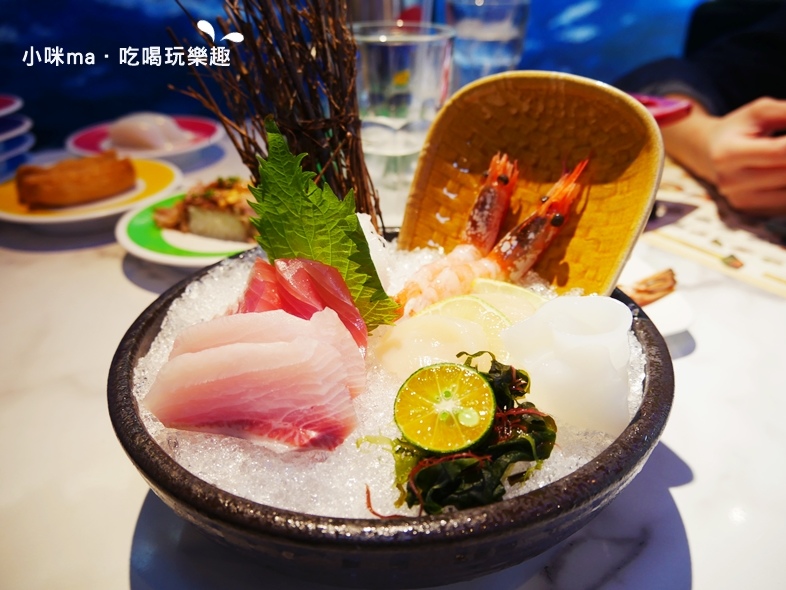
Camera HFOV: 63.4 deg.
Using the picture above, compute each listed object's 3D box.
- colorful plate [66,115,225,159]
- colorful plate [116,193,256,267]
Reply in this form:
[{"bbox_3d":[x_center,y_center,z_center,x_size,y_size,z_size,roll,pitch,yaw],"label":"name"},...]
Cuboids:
[{"bbox_3d":[-0.242,-0.148,0.637,0.150,0.024,0.150,0,30,0],"label":"colorful plate"},{"bbox_3d":[-0.118,-0.044,0.459,0.150,0.024,0.150,0,30,0],"label":"colorful plate"}]

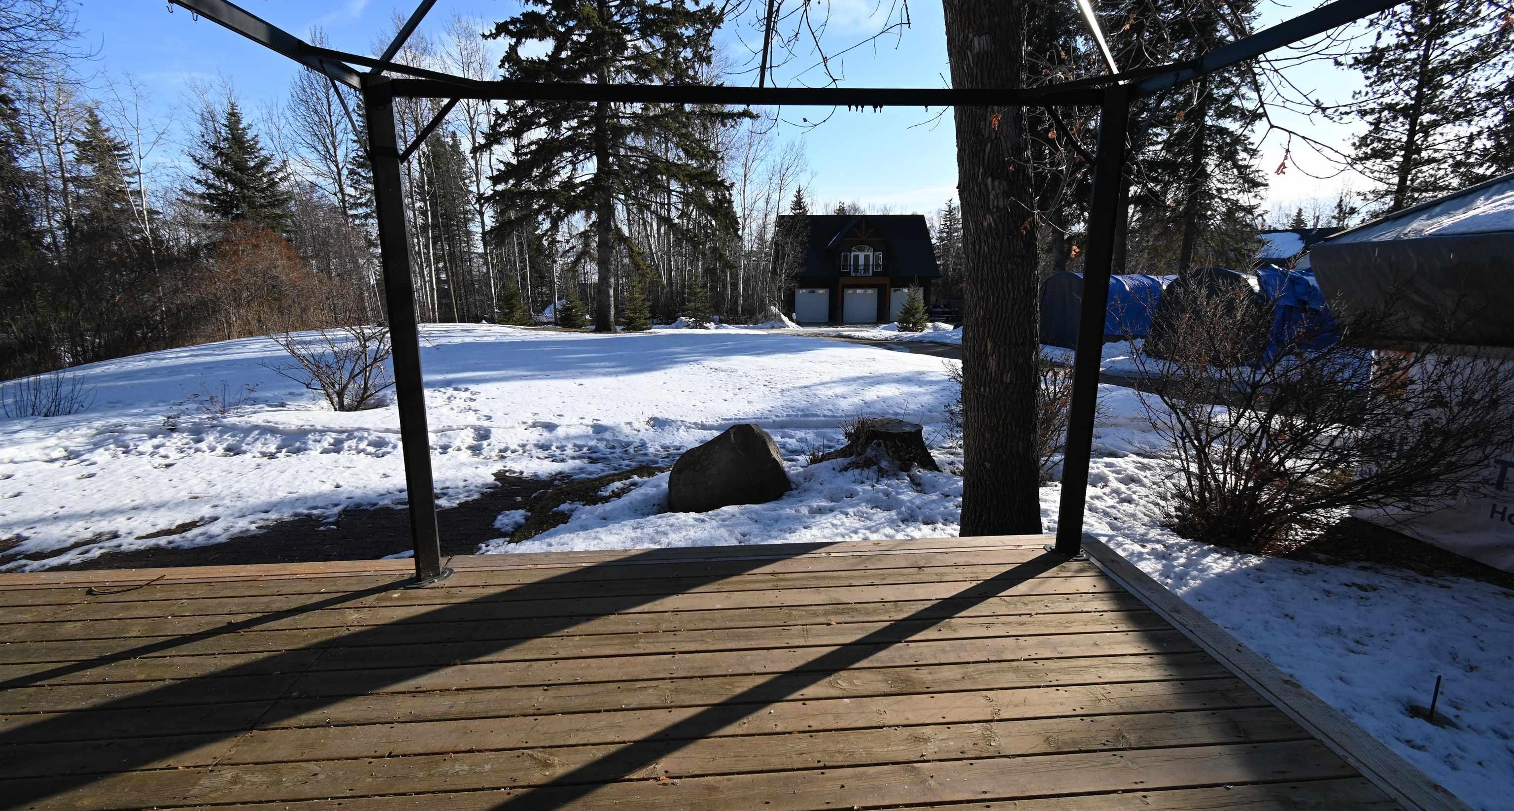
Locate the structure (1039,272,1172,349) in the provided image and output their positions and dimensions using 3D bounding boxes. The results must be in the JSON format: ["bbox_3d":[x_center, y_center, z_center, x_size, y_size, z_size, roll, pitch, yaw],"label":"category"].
[{"bbox_3d":[13.209,-3.267,22.008,5.400,2.550,3.300,-3,12,-15],"label":"structure"}]

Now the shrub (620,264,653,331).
[{"bbox_3d":[-5.353,-4.682,28.129,1.477,2.812,1.500,0,11,0],"label":"shrub"}]

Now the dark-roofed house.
[{"bbox_3d":[8.544,-12.415,56.969,13.097,9.158,11.000,0,11,0],"label":"dark-roofed house"}]

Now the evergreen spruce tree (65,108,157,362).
[{"bbox_3d":[-20.337,-5.235,19.874,2.498,7.759,2.500,-11,16,-44],"label":"evergreen spruce tree"}]

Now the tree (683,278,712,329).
[{"bbox_3d":[-2.871,-4.959,30.621,1.435,2.440,1.450,0,11,0],"label":"tree"}]

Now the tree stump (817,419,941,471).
[{"bbox_3d":[1.121,0.320,5.822,1.137,0.431,0.950,0,11,0],"label":"tree stump"}]

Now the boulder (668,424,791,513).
[{"bbox_3d":[-0.222,0.465,5.036,0.984,0.662,0.750,0,11,0],"label":"boulder"}]

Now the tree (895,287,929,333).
[{"bbox_3d":[8.993,-5.577,36.608,1.991,2.535,2.000,0,11,0],"label":"tree"}]

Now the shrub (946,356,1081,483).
[{"bbox_3d":[2.348,0.082,5.723,1.172,1.070,1.100,5,12,22],"label":"shrub"}]

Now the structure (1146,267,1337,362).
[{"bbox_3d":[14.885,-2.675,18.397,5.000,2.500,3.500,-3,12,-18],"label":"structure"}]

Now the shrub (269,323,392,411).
[{"bbox_3d":[-5.300,-0.457,7.864,1.487,1.085,1.400,-7,13,-33],"label":"shrub"}]

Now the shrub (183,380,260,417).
[{"bbox_3d":[-6.485,-0.070,7.635,0.763,0.437,0.700,-9,15,-40],"label":"shrub"}]

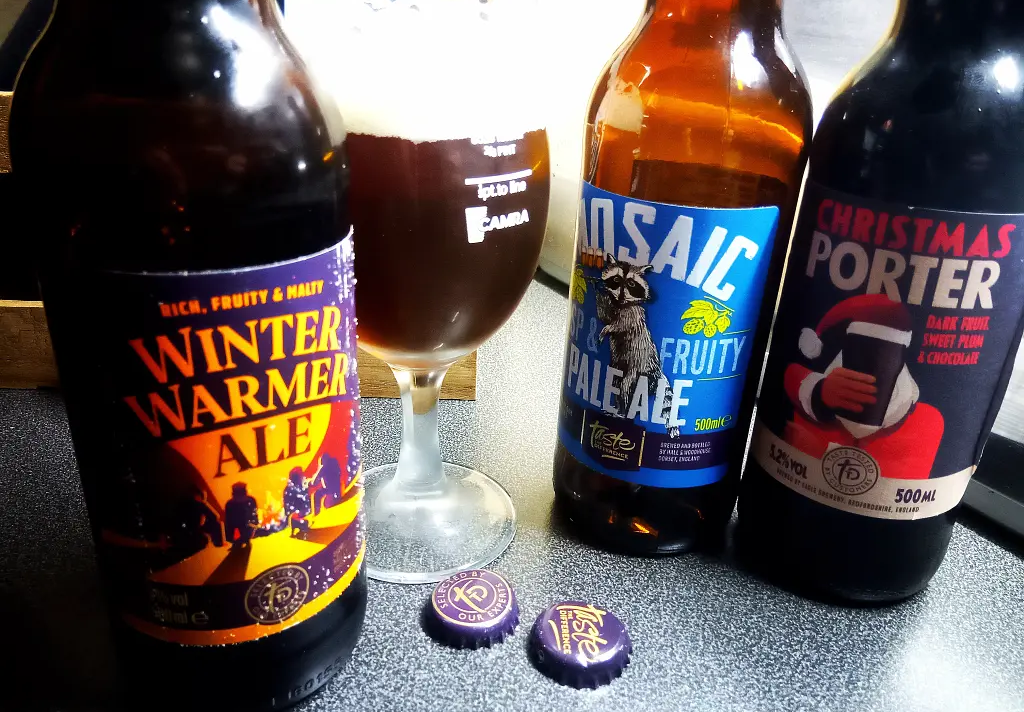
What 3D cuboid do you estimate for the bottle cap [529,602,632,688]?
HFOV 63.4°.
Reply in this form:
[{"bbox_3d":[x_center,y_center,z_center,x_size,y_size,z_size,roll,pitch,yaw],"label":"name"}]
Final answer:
[{"bbox_3d":[0.021,0.087,0.252,0.031,0.007,0.031,3,26,-1],"label":"bottle cap"}]

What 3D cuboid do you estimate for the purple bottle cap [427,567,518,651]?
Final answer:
[{"bbox_3d":[-0.012,0.079,0.263,0.030,0.007,0.030,3,26,-1],"label":"purple bottle cap"}]

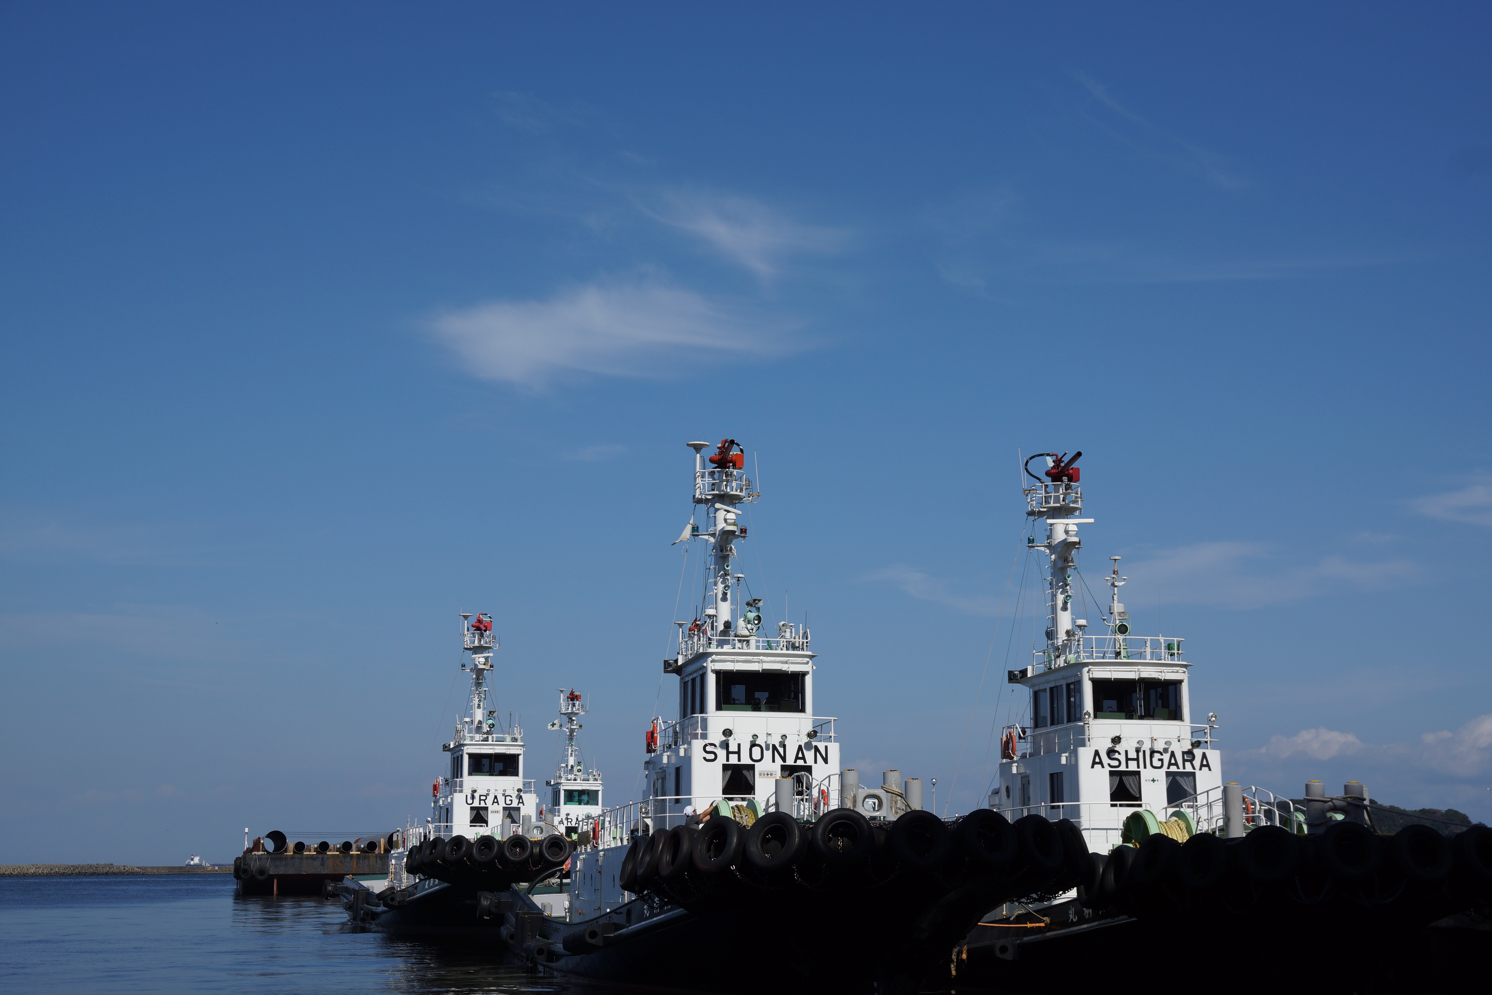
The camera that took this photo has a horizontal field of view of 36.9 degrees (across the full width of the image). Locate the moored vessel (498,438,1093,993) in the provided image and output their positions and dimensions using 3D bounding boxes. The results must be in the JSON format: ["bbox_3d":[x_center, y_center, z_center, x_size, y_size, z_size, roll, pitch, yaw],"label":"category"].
[{"bbox_3d":[-0.010,5.800,62.220,10.230,15.360,33.630,2,-10,-13],"label":"moored vessel"}]

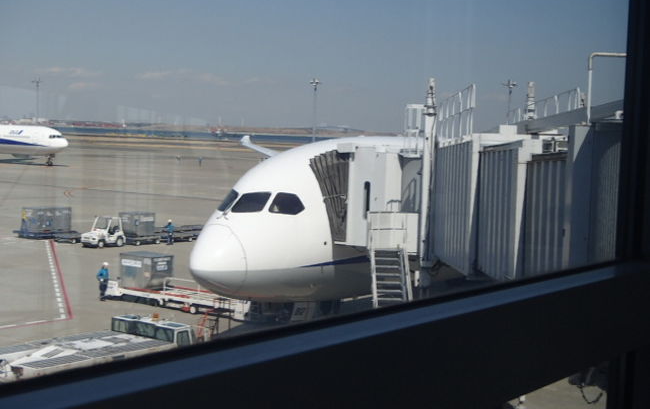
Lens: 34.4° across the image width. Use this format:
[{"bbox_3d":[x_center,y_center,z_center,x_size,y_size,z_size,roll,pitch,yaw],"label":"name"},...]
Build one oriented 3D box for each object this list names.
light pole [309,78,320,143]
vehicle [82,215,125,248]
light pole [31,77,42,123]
[{"bbox_3d":[-3.272,-25.228,312.314,3.000,24.000,2.800,2,4,0],"label":"light pole"},{"bbox_3d":[-15.036,1.813,71.435,1.420,2.000,2.950,5,5,37],"label":"vehicle"},{"bbox_3d":[-104.100,-33.478,380.503,3.000,24.000,2.800,2,4,0],"label":"light pole"}]

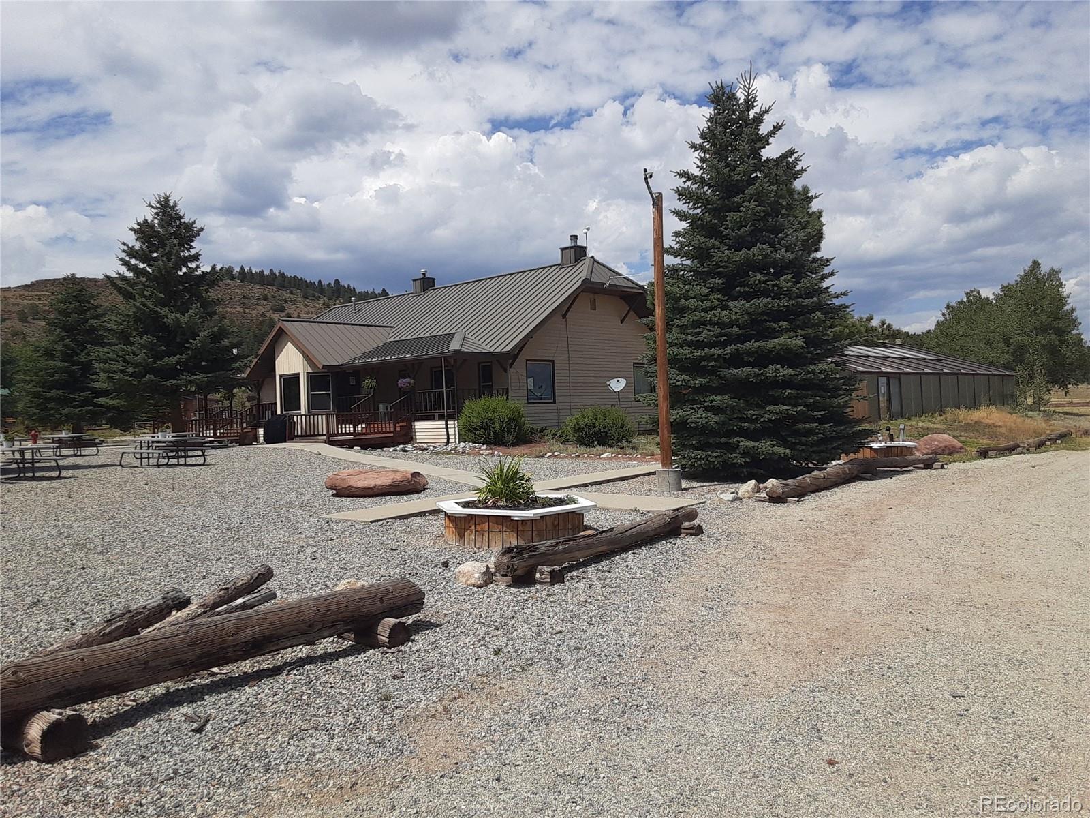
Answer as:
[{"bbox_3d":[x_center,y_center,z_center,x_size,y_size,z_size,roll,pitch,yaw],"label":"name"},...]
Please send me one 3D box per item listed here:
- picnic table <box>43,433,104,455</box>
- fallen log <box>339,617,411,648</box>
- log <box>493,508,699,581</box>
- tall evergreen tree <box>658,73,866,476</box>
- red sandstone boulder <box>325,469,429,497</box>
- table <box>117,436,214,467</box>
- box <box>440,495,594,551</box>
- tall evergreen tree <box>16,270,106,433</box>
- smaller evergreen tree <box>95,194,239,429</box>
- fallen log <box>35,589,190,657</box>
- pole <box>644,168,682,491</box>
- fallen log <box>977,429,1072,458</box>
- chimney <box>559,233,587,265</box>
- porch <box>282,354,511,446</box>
[{"bbox_3d":[-17.100,1.304,30.500,1.500,0.750,2.200,-2,0,-7],"label":"picnic table"},{"bbox_3d":[-1.115,1.396,5.500,0.560,0.165,0.170,-2,0,43],"label":"fallen log"},{"bbox_3d":[0.627,1.220,8.019,0.230,0.230,2.972,-3,-1,41],"label":"log"},{"bbox_3d":[4.554,-2.981,18.221,4.500,8.550,4.400,-2,0,14],"label":"tall evergreen tree"},{"bbox_3d":[-2.790,1.184,13.950,1.550,0.400,0.800,-2,0,-19],"label":"red sandstone boulder"},{"bbox_3d":[-10.619,1.205,23.795,2.380,0.770,1.500,-3,-1,36],"label":"table"},{"bbox_3d":[-0.322,1.216,9.300,1.840,0.365,1.600,-2,0,16],"label":"box"},{"bbox_3d":[-19.899,-2.075,35.522,3.700,7.053,3.700,-2,0,-29],"label":"tall evergreen tree"},{"bbox_3d":[-17.400,-4.133,39.500,6.100,11.480,6.100,-2,0,0],"label":"smaller evergreen tree"},{"bbox_3d":[-2.738,1.402,5.421,0.160,0.160,2.000,-2,0,1],"label":"fallen log"},{"bbox_3d":[1.974,-1.353,14.353,0.460,5.442,0.420,-2,0,0],"label":"pole"},{"bbox_3d":[11.500,0.738,20.100,6.300,0.320,0.350,-2,0,-44],"label":"fallen log"},{"bbox_3d":[1.211,-6.626,35.549,0.850,1.270,0.800,-3,-1,42],"label":"chimney"},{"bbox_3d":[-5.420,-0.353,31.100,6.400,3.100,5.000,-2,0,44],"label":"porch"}]

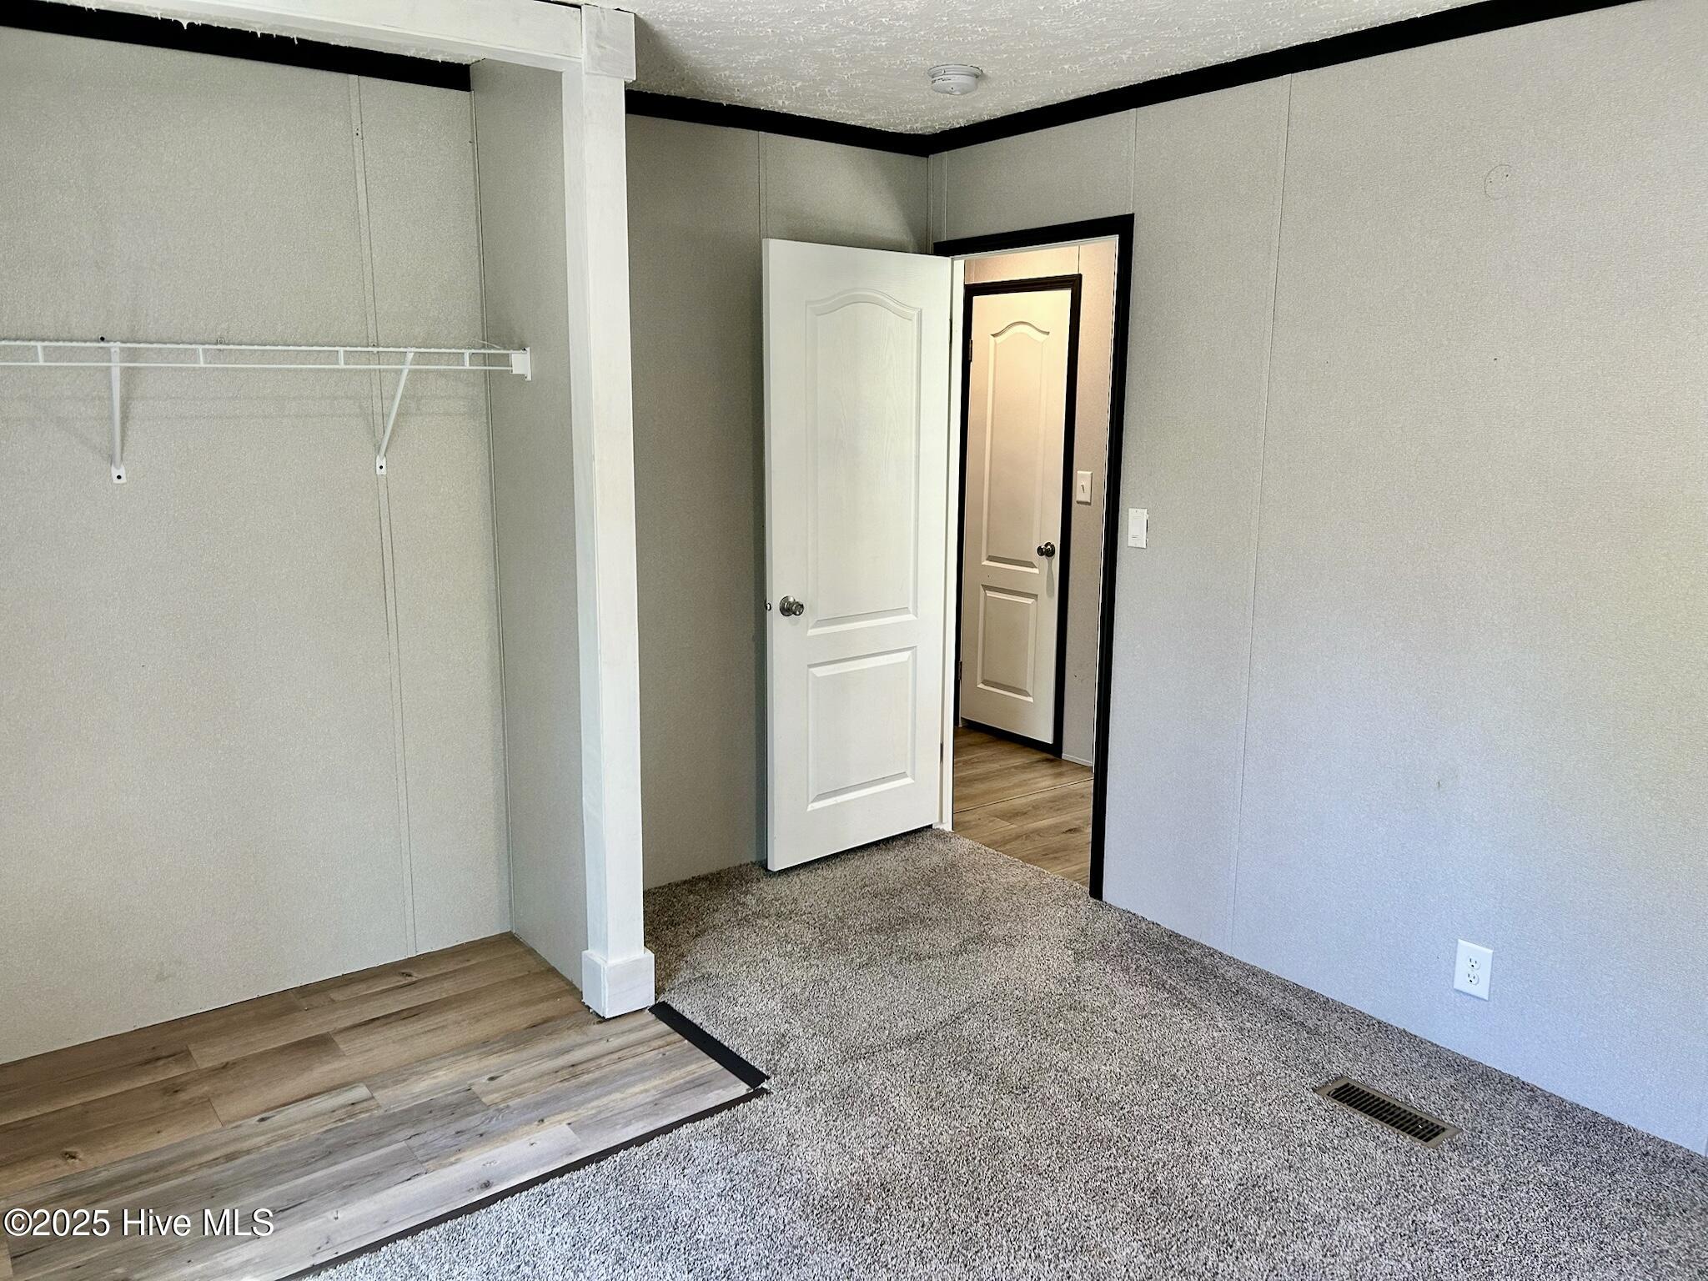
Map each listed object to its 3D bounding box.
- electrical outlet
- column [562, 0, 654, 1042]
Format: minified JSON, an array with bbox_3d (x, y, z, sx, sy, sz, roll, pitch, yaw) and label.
[{"bbox_3d":[1.487,0.795,3.084,0.010,0.126,0.083,-8,14,-36],"label":"electrical outlet"},{"bbox_3d":[-0.610,-0.237,3.180,0.144,2.442,0.131,-8,14,-36],"label":"column"}]

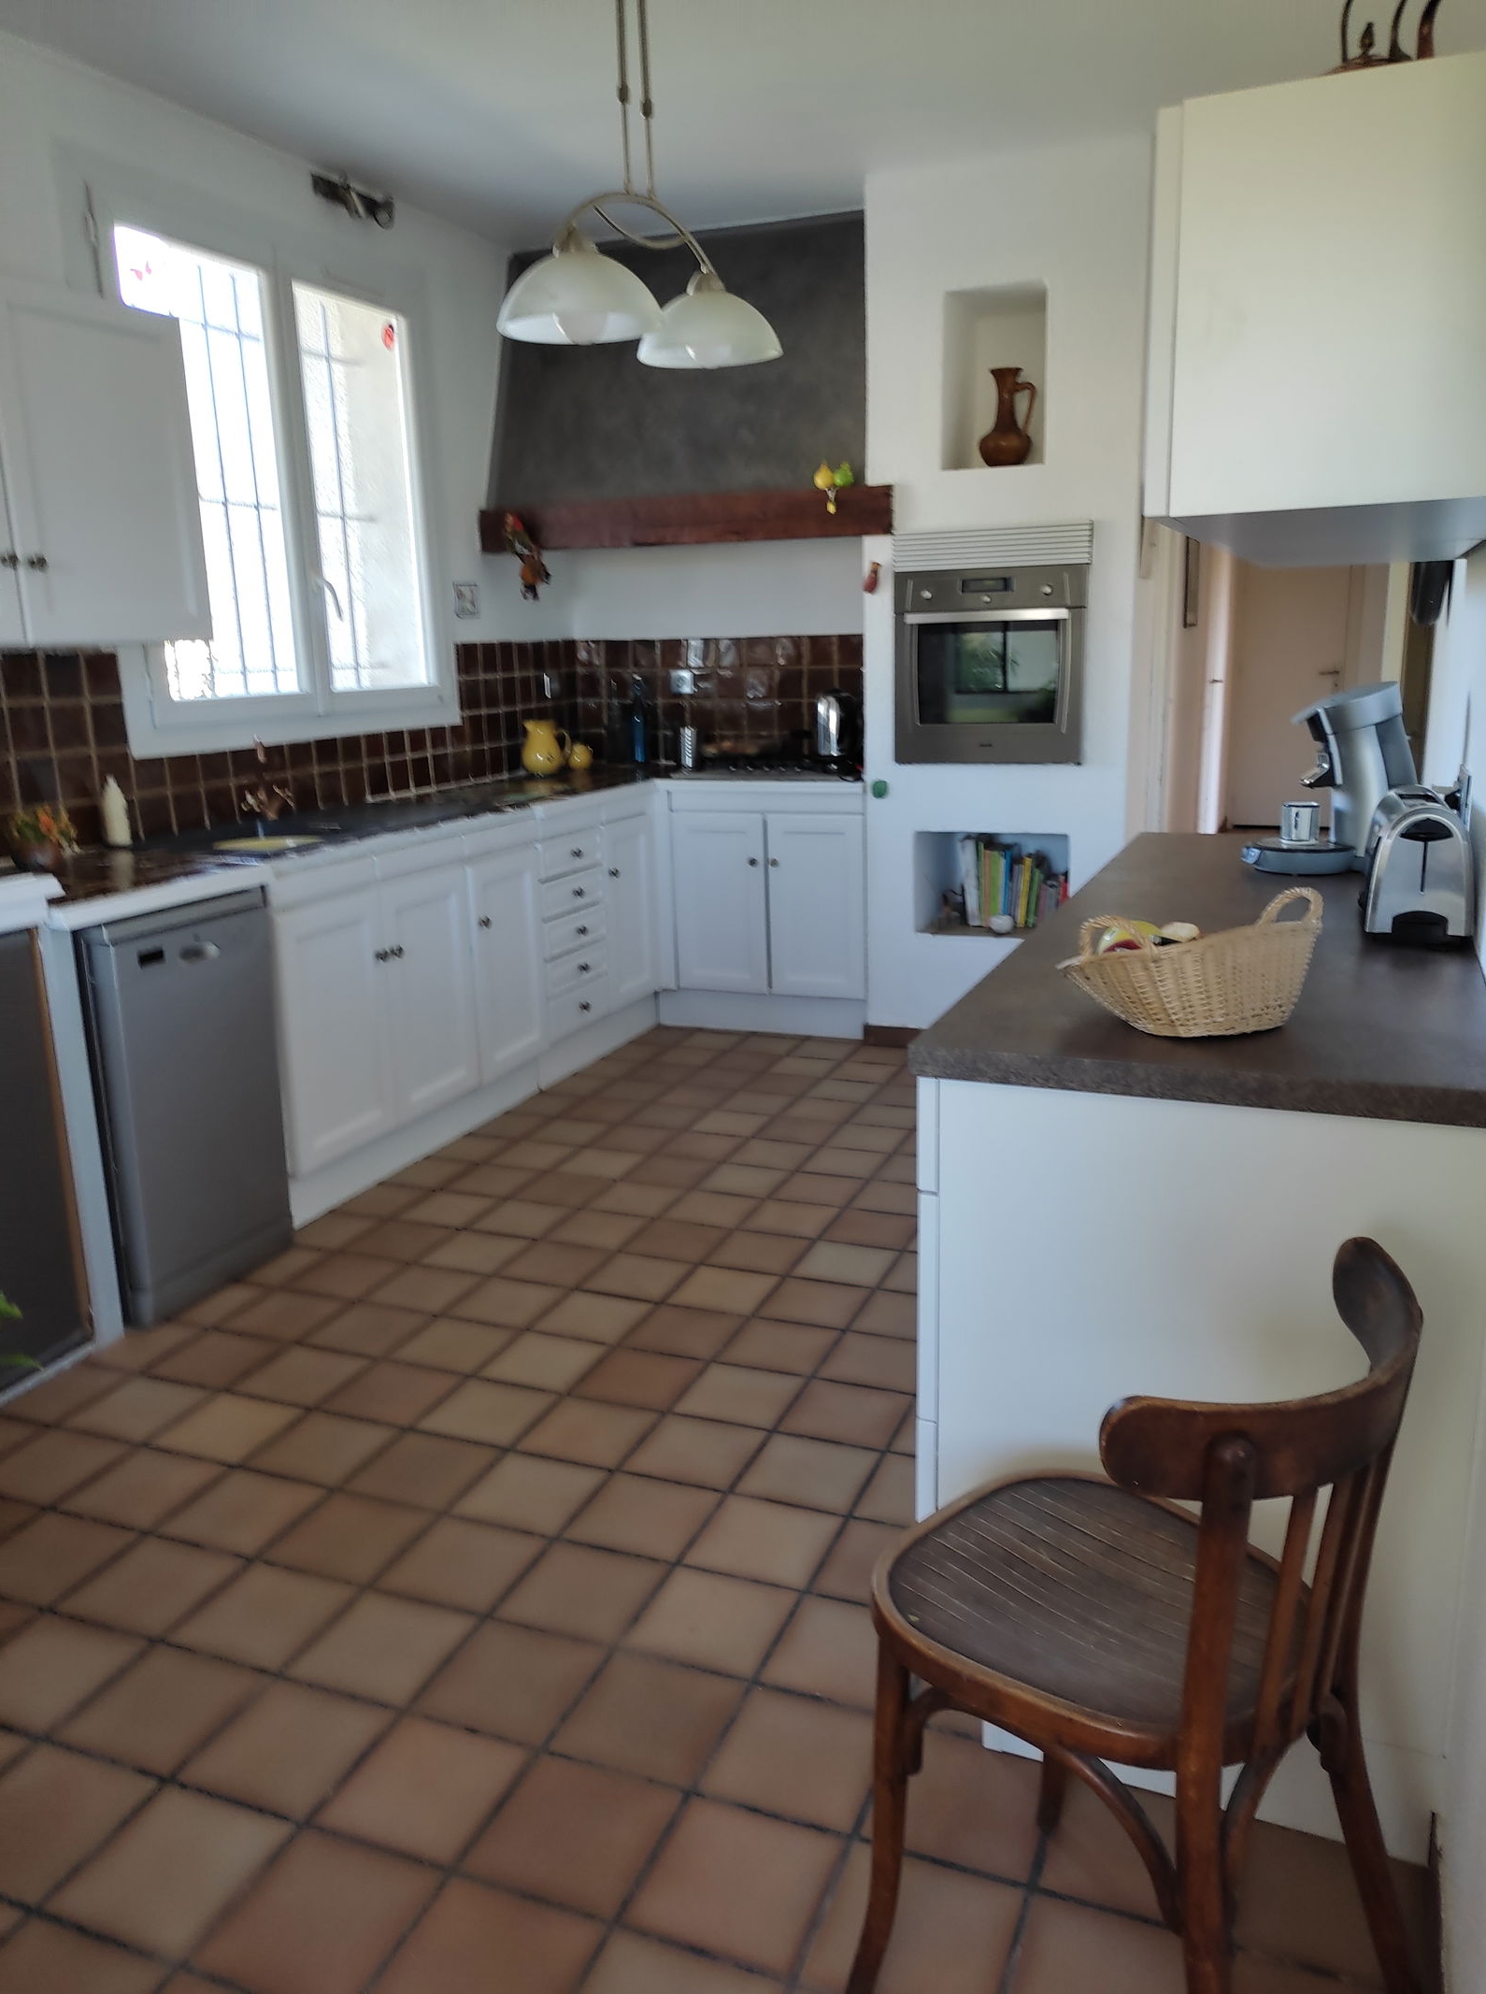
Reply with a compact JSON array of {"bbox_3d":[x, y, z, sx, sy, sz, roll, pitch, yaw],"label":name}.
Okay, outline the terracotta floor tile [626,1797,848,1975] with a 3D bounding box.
[{"bbox_3d":[-0.004,0.964,1.566,0.189,0.012,0.189,3,14,22],"label":"terracotta floor tile"}]

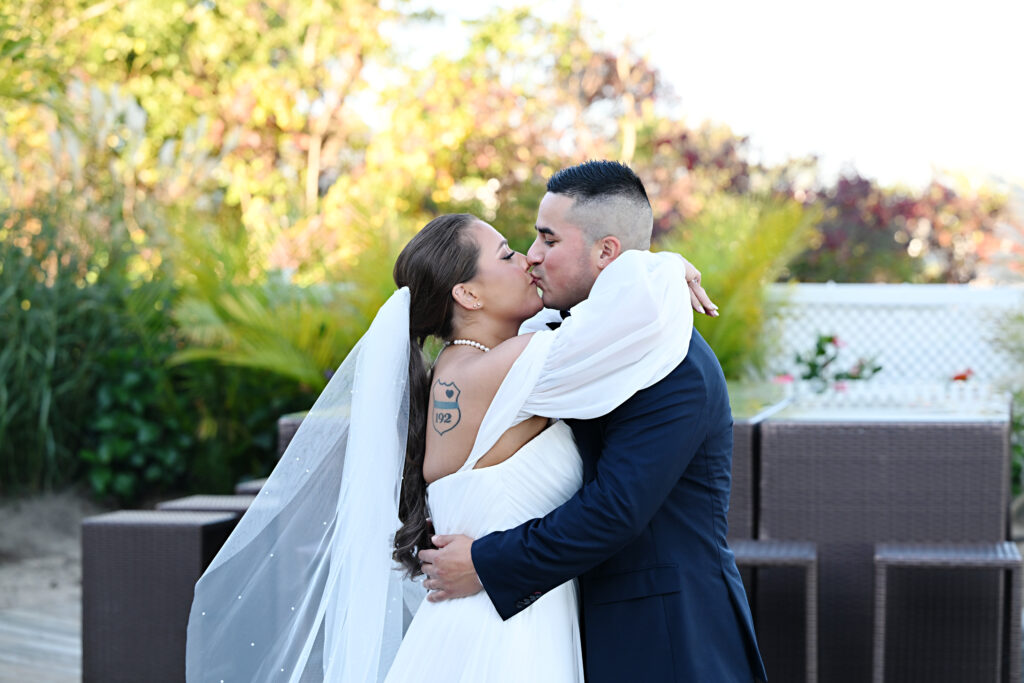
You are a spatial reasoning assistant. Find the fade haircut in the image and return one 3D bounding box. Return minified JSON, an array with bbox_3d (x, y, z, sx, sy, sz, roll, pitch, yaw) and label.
[{"bbox_3d":[0.151,-0.227,4.500,0.183,0.168,0.165,0,2,-7],"label":"fade haircut"}]

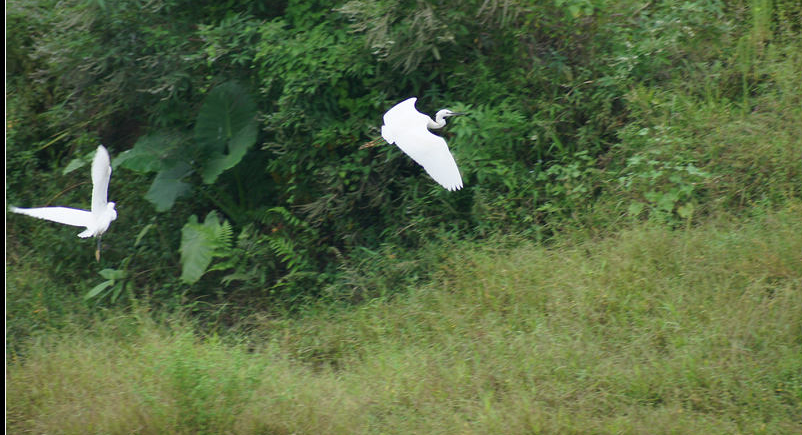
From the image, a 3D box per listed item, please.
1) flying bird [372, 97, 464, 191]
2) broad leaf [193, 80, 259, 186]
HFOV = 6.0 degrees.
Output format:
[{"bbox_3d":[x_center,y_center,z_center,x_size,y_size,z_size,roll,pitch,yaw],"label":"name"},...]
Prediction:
[{"bbox_3d":[0.060,-0.467,42.539,0.580,0.300,0.820,-16,40,-6],"label":"flying bird"},{"bbox_3d":[-1.054,-0.513,46.500,0.370,0.600,0.130,6,6,1],"label":"broad leaf"}]

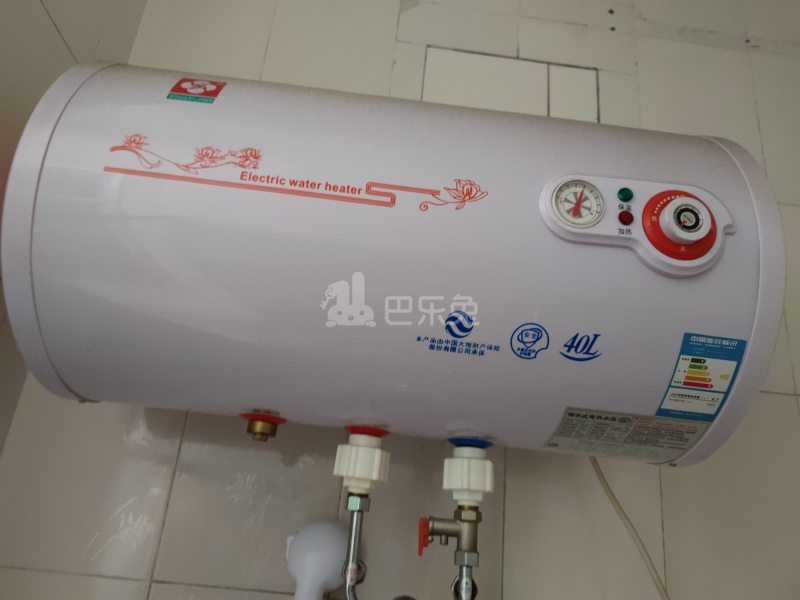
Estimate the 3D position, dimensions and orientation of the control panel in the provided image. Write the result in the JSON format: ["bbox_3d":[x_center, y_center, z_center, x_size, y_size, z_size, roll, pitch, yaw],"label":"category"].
[{"bbox_3d":[0.186,-0.061,0.446,0.155,0.076,0.027,7,-19,-2],"label":"control panel"}]

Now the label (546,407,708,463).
[{"bbox_3d":[0.198,0.124,0.516,0.125,0.006,0.084,7,-37,-2],"label":"label"}]

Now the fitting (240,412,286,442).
[{"bbox_3d":[-0.130,0.122,0.547,0.044,0.023,0.042,7,-19,-2],"label":"fitting"}]

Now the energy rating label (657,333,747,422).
[{"bbox_3d":[0.242,0.065,0.465,0.050,0.079,0.005,7,24,-2],"label":"energy rating label"}]

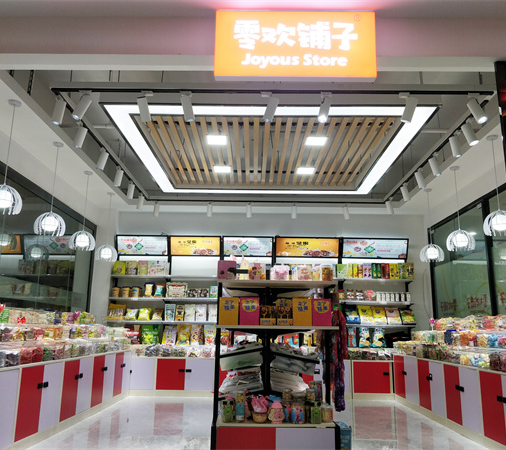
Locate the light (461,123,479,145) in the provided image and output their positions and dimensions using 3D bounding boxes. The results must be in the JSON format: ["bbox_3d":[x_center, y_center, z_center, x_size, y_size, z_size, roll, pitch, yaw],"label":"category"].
[{"bbox_3d":[2.219,-0.931,4.252,0.092,0.234,0.092,-23,-23,26],"label":"light"}]

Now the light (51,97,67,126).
[{"bbox_3d":[-1.824,-1.068,3.920,0.092,0.234,0.092,2,-11,39],"label":"light"}]

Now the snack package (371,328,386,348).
[{"bbox_3d":[2.021,1.816,6.668,0.229,0.324,0.080,1,-24,1],"label":"snack package"}]

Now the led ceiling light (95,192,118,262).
[{"bbox_3d":[-2.267,0.041,6.480,0.315,1.092,0.315,1,-14,1],"label":"led ceiling light"}]

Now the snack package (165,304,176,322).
[{"bbox_3d":[-1.362,1.450,6.866,0.165,0.270,0.080,1,-17,1],"label":"snack package"}]

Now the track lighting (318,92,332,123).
[{"bbox_3d":[0.644,-1.058,3.747,0.130,0.265,0.110,14,-19,-43],"label":"track lighting"}]

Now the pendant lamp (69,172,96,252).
[{"bbox_3d":[-2.216,-0.187,5.490,0.355,1.049,0.355,1,-14,1],"label":"pendant lamp"}]

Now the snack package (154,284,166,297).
[{"bbox_3d":[-1.640,1.183,7.383,0.170,0.246,0.060,1,-29,1],"label":"snack package"}]

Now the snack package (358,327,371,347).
[{"bbox_3d":[1.906,1.926,7.119,0.191,0.329,0.085,1,-18,1],"label":"snack package"}]

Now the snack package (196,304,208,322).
[{"bbox_3d":[-0.887,1.535,7.254,0.184,0.282,0.085,1,-14,1],"label":"snack package"}]

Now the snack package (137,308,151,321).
[{"bbox_3d":[-1.874,1.559,7.232,0.234,0.230,0.100,1,-28,1],"label":"snack package"}]

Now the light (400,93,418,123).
[{"bbox_3d":[1.350,-0.998,3.593,0.105,0.220,0.105,17,0,-28],"label":"light"}]

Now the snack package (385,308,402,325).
[{"bbox_3d":[2.436,1.605,7.234,0.235,0.308,0.085,1,-35,1],"label":"snack package"}]

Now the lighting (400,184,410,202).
[{"bbox_3d":[2.231,-0.461,6.085,0.100,0.250,0.110,-8,-14,-1],"label":"lighting"}]

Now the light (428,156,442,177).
[{"bbox_3d":[2.099,-0.681,4.803,0.100,0.210,0.100,-11,-11,-2],"label":"light"}]

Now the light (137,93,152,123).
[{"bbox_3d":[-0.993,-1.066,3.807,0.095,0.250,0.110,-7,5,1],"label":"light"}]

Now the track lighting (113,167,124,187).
[{"bbox_3d":[-1.809,-0.638,5.633,0.092,0.234,0.092,-2,-24,11],"label":"track lighting"}]

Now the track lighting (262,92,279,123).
[{"bbox_3d":[0.177,-1.075,3.831,0.100,0.254,0.092,13,-10,20],"label":"track lighting"}]

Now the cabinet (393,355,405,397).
[{"bbox_3d":[2.307,2.204,6.062,0.330,0.572,0.472,1,-14,1],"label":"cabinet"}]

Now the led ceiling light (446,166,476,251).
[{"bbox_3d":[2.600,-0.203,5.237,0.315,1.078,0.315,1,-14,1],"label":"led ceiling light"}]

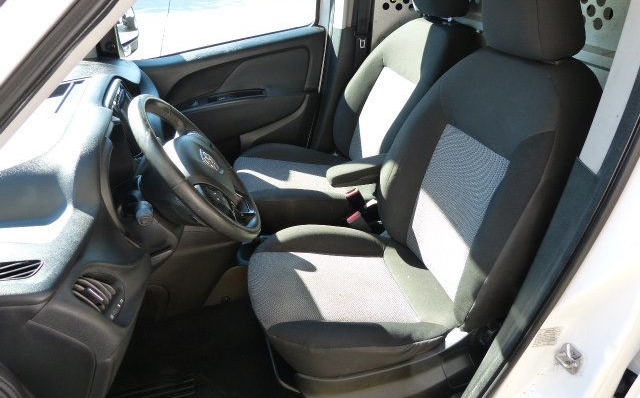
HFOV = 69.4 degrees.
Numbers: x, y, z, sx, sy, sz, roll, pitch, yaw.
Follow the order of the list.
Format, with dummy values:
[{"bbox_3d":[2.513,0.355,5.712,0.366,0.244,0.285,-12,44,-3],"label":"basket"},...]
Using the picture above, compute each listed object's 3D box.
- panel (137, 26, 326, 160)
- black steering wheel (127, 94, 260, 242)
[{"bbox_3d":[-0.396,-0.425,2.026,0.860,0.610,0.130,-6,30,-11],"label":"panel"},{"bbox_3d":[-0.271,-0.054,0.983,0.100,0.380,0.380,-37,32,7],"label":"black steering wheel"}]

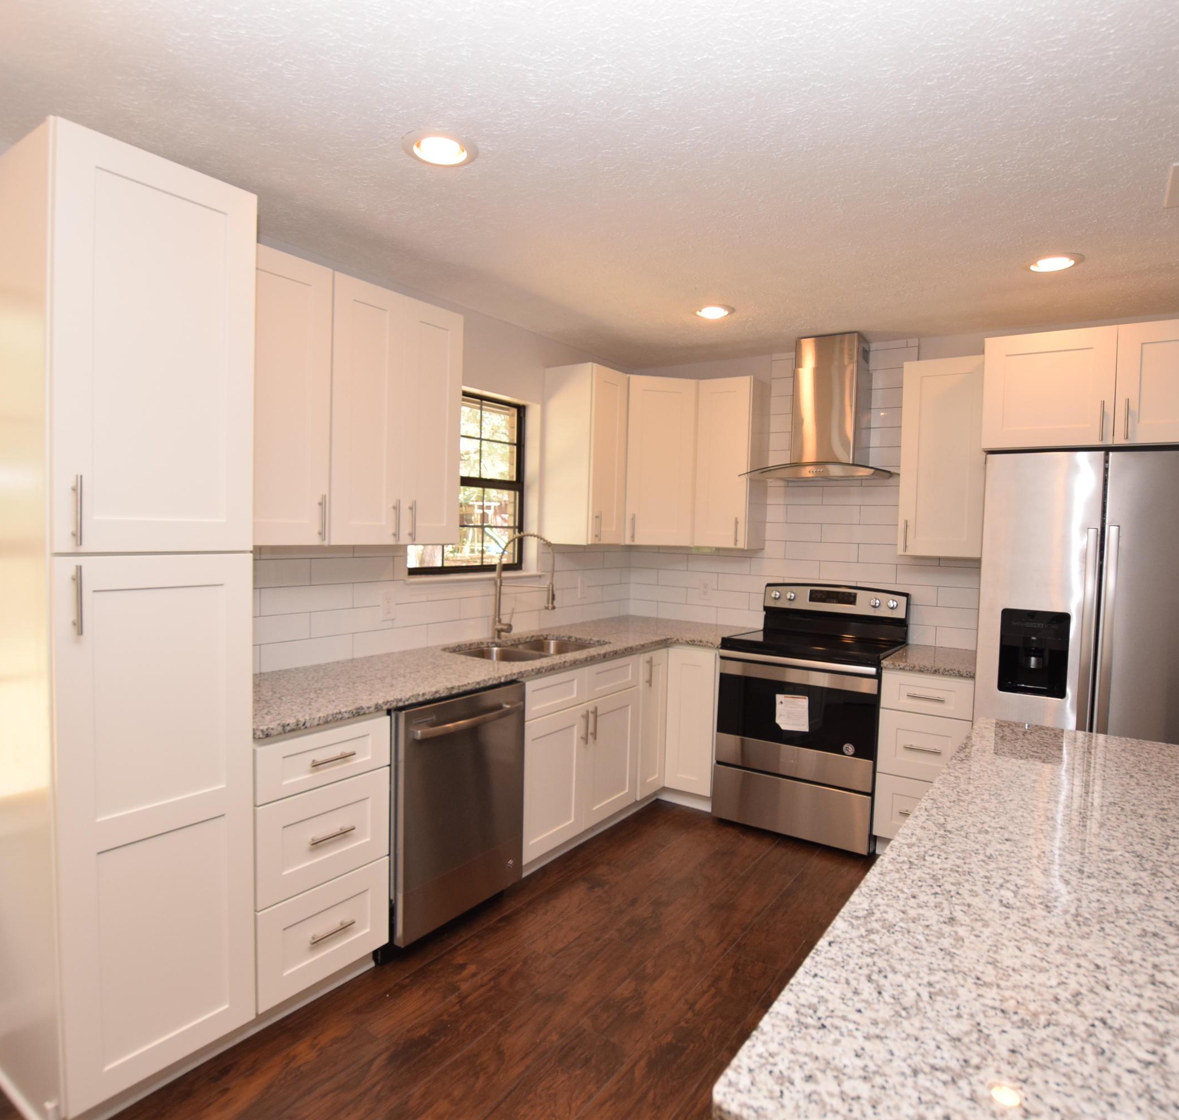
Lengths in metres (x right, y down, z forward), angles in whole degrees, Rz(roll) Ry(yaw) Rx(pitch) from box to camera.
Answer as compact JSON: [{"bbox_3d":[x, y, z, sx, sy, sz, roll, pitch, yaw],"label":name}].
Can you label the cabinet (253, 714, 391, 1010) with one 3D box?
[{"bbox_3d":[-1.053,0.889,2.263,0.635,0.830,0.455,3,3,36],"label":"cabinet"}]

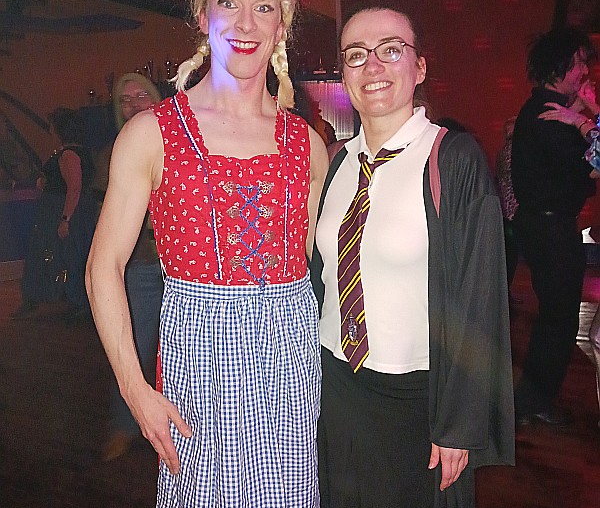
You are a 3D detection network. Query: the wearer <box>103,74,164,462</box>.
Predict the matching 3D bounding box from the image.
[{"bbox_3d":[-0.675,0.085,2.715,0.520,1.680,0.380,-1,10,-1],"label":"wearer"}]

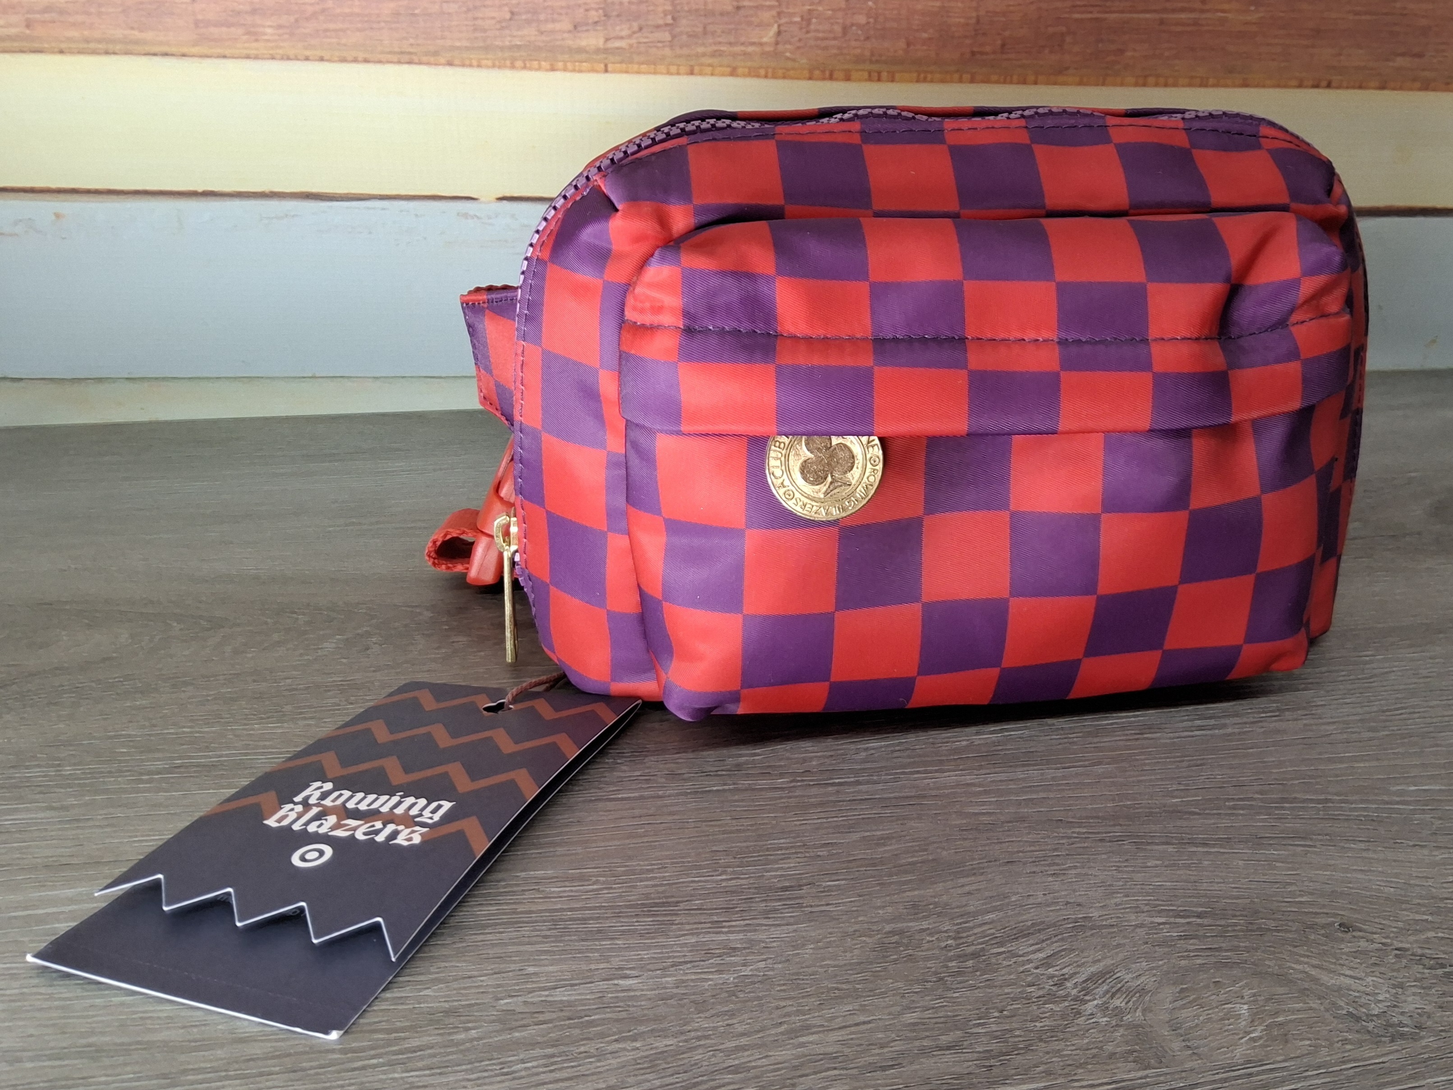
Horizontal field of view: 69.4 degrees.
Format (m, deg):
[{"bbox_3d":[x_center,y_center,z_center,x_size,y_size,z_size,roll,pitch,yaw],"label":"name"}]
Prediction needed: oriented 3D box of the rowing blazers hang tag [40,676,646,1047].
[{"bbox_3d":[-0.069,0.052,0.212,0.064,0.006,0.108,3,20,19],"label":"rowing blazers hang tag"}]

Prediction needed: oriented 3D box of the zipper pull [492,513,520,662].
[{"bbox_3d":[-0.054,0.011,0.259,0.006,0.038,0.008,-3,17,-9],"label":"zipper pull"}]

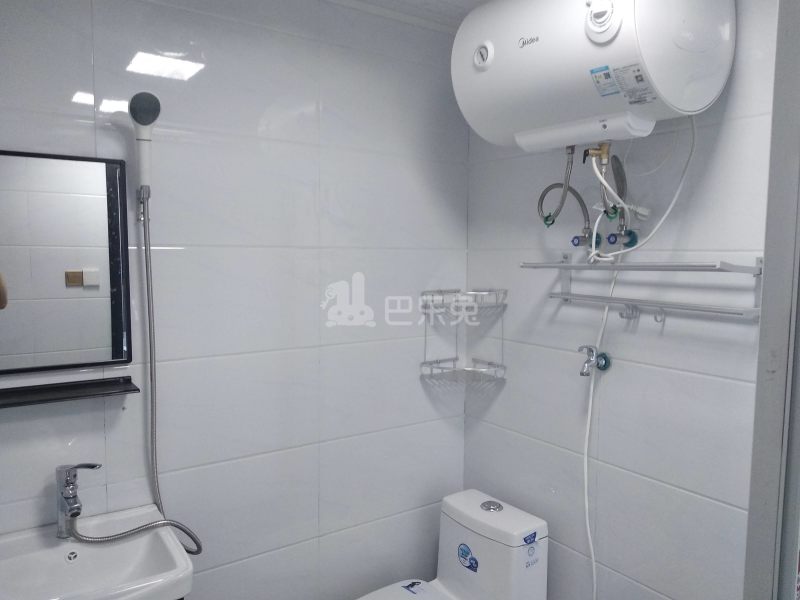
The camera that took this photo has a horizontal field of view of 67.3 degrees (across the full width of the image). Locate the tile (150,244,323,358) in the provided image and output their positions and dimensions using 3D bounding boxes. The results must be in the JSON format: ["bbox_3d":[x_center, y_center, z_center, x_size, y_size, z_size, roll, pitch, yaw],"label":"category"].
[{"bbox_3d":[-0.481,0.002,1.654,0.580,0.300,0.010,-3,6,-35],"label":"tile"}]

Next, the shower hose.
[{"bbox_3d":[-0.637,0.182,1.424,0.295,0.905,0.170,-3,6,-35],"label":"shower hose"}]

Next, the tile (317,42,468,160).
[{"bbox_3d":[-0.001,-0.617,1.937,0.595,0.300,0.010,-3,6,-35],"label":"tile"}]

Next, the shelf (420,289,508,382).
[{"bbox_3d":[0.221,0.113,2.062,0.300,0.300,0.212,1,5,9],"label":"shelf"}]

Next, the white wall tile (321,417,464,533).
[{"bbox_3d":[-0.010,0.577,2.041,0.591,0.300,0.010,-3,6,-35],"label":"white wall tile"}]

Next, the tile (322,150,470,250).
[{"bbox_3d":[-0.001,-0.320,1.968,0.591,0.300,0.010,-3,6,-35],"label":"tile"}]

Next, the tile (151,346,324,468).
[{"bbox_3d":[-0.482,0.303,1.684,0.570,0.300,0.010,-3,6,-35],"label":"tile"}]

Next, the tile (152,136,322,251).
[{"bbox_3d":[-0.479,-0.297,1.630,0.580,0.300,0.010,-3,6,-35],"label":"tile"}]

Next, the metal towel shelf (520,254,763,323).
[{"bbox_3d":[0.573,-0.038,1.528,0.185,0.150,0.575,-3,6,-35],"label":"metal towel shelf"}]

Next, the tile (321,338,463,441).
[{"bbox_3d":[-0.010,0.280,2.012,0.595,0.300,0.010,-3,6,-35],"label":"tile"}]

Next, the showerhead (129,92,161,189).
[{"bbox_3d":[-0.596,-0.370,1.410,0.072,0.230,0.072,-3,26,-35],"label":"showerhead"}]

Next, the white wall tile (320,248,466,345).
[{"bbox_3d":[-0.005,-0.019,1.988,0.597,0.300,0.010,-3,6,-35],"label":"white wall tile"}]

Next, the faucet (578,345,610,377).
[{"bbox_3d":[0.531,0.168,1.660,0.100,0.090,0.050,-3,6,-35],"label":"faucet"}]

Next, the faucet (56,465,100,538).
[{"bbox_3d":[-0.726,0.472,1.367,0.090,0.175,0.130,-3,6,-35],"label":"faucet"}]

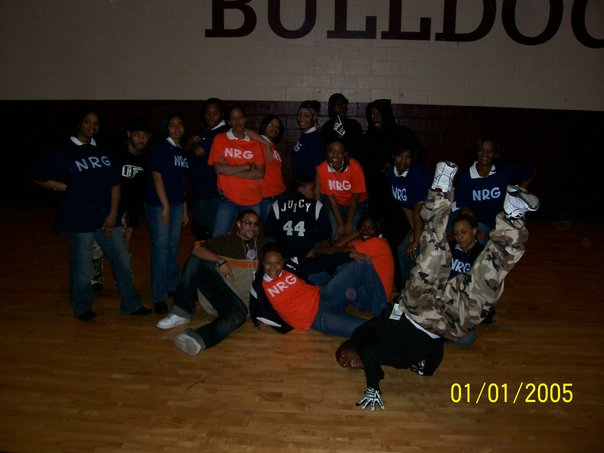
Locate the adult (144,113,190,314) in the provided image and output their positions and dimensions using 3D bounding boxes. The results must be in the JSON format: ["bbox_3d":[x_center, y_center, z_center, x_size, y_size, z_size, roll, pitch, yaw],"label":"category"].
[{"bbox_3d":[-1.092,-0.110,4.815,0.430,1.630,0.320,-8,16,-37],"label":"adult"}]

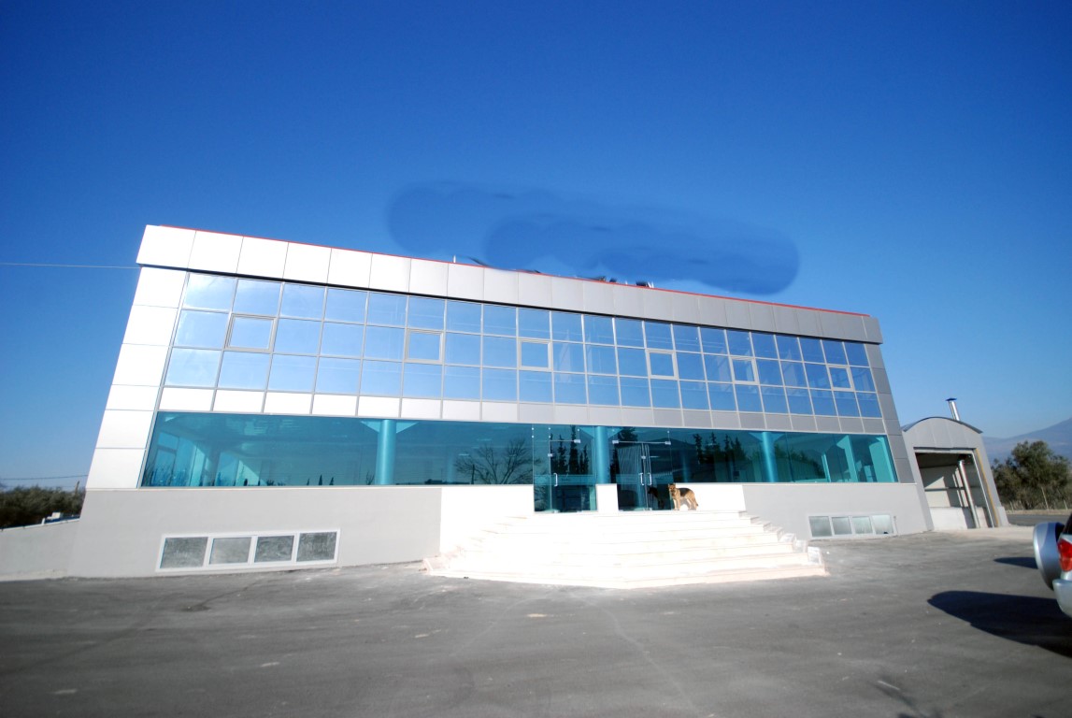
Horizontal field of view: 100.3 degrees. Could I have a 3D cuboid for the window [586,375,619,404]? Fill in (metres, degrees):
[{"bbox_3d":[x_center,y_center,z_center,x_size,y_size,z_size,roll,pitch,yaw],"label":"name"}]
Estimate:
[{"bbox_3d":[2.405,1.138,15.968,1.212,1.121,0.080,4,-18,-16],"label":"window"}]

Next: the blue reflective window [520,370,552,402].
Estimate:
[{"bbox_3d":[0.010,0.914,14.555,1.131,1.033,0.080,4,-18,-16],"label":"blue reflective window"}]

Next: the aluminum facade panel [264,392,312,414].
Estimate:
[{"bbox_3d":[-6.885,1.242,12.447,1.116,0.552,0.080,4,-19,-16],"label":"aluminum facade panel"}]

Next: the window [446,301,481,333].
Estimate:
[{"bbox_3d":[-2.304,-1.346,14.551,1.142,1.048,0.080,4,-18,-16],"label":"window"}]

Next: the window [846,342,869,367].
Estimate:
[{"bbox_3d":[13.792,-0.190,19.272,1.116,1.044,0.080,4,-19,-16],"label":"window"}]

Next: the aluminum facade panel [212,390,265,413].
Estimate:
[{"bbox_3d":[-7.972,1.140,12.038,1.130,0.538,0.080,4,-18,-16],"label":"aluminum facade panel"}]

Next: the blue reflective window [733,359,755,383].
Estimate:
[{"bbox_3d":[8.053,0.451,17.297,1.056,0.972,0.080,4,-19,-16],"label":"blue reflective window"}]

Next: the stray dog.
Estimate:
[{"bbox_3d":[4.584,4.302,13.974,0.930,0.800,0.300,5,-18,-18],"label":"stray dog"}]

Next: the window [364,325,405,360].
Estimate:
[{"bbox_3d":[-4.815,-0.483,14.286,1.212,1.113,0.080,4,-18,-16],"label":"window"}]

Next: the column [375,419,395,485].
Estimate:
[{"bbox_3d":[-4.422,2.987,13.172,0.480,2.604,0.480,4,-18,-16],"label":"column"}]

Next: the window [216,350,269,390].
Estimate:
[{"bbox_3d":[-7.986,0.335,12.293,1.130,1.033,0.080,4,-18,-16],"label":"window"}]

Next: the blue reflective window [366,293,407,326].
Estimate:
[{"bbox_3d":[-4.635,-1.524,14.036,1.152,1.068,0.100,4,-18,-16],"label":"blue reflective window"}]

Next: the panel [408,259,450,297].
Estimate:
[{"bbox_3d":[-3.598,-2.731,15.164,1.238,1.225,0.080,4,-18,-16],"label":"panel"}]

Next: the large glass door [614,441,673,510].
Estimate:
[{"bbox_3d":[3.574,3.834,14.707,2.071,2.178,0.080,4,-18,-16],"label":"large glass door"}]

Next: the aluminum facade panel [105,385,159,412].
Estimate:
[{"bbox_3d":[-10.234,0.993,11.377,1.018,0.639,0.080,4,-18,-16],"label":"aluminum facade panel"}]

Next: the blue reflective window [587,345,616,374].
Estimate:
[{"bbox_3d":[2.277,0.039,15.530,1.130,1.031,0.080,4,-18,-16],"label":"blue reflective window"}]

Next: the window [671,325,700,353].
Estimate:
[{"bbox_3d":[5.729,-0.778,16.989,1.116,1.044,0.080,4,-19,-16],"label":"window"}]

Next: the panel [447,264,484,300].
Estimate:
[{"bbox_3d":[-2.309,-2.536,14.921,1.200,1.220,0.080,4,-19,-16],"label":"panel"}]

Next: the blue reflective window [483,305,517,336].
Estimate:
[{"bbox_3d":[-1.181,-1.275,15.001,1.128,1.038,0.080,4,-18,-16],"label":"blue reflective window"}]

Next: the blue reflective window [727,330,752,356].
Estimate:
[{"bbox_3d":[7.971,-0.592,17.476,1.130,1.041,0.080,4,-18,-16],"label":"blue reflective window"}]

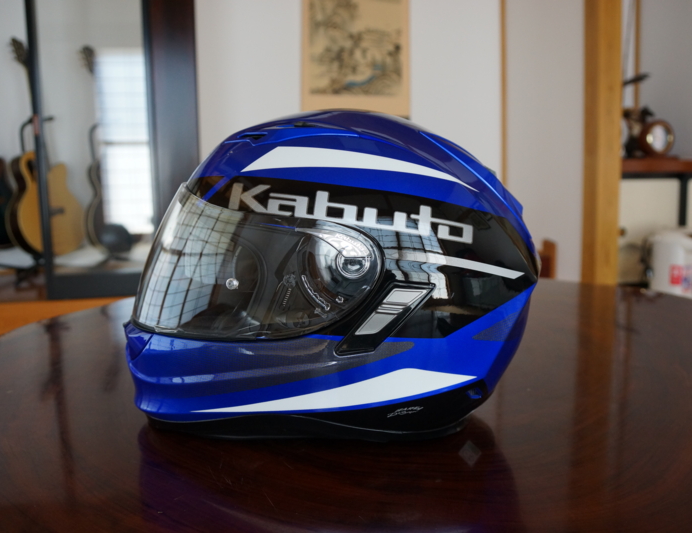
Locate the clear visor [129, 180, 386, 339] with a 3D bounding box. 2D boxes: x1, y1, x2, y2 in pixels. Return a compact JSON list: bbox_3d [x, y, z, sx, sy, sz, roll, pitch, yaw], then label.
[{"bbox_3d":[-0.081,-0.012,0.500,0.185,0.115,0.240,-2,8,-7],"label":"clear visor"}]

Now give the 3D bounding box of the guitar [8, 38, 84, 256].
[{"bbox_3d":[-1.455,-0.560,2.840,0.110,1.030,0.400,-7,5,22],"label":"guitar"}]

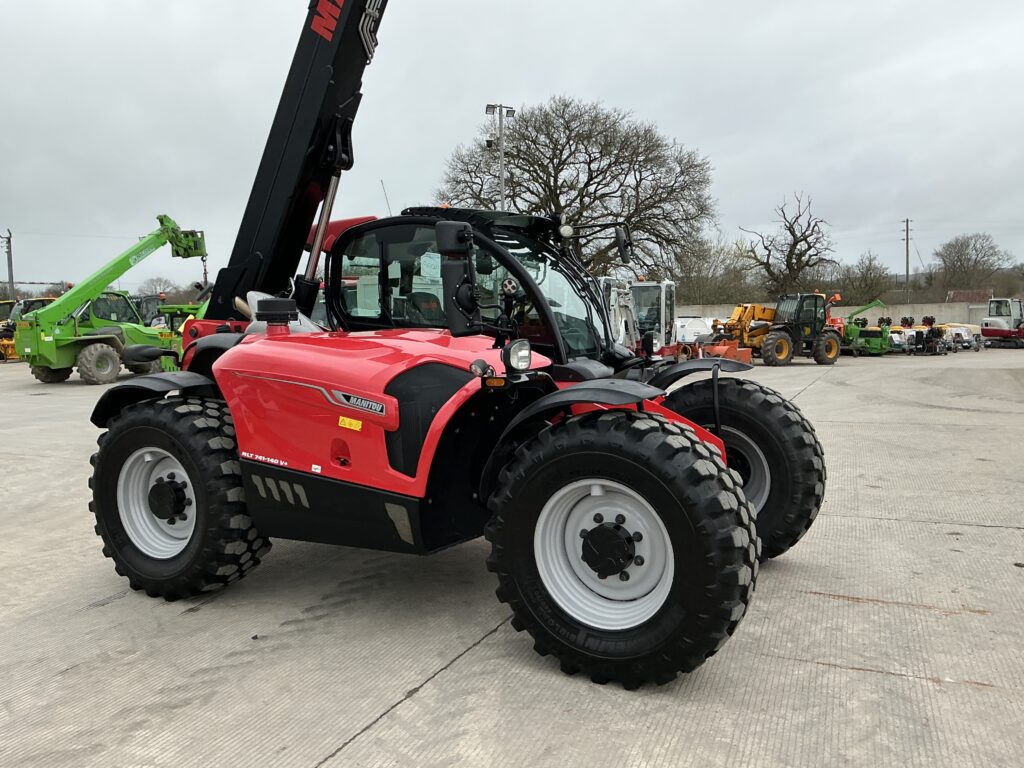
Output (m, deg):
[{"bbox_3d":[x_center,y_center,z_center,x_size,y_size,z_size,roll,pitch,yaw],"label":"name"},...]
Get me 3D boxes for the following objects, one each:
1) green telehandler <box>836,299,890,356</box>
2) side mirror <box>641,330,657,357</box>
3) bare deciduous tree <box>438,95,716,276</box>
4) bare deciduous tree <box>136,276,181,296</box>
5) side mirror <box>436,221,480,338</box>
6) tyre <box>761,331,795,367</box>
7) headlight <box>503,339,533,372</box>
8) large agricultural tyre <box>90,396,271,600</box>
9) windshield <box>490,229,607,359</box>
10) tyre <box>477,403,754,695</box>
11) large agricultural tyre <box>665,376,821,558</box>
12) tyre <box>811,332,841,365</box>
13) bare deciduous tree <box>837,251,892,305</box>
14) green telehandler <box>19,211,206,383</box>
[{"bbox_3d":[15.834,-2.588,37.300,2.500,2.550,2.000,1,4,25],"label":"green telehandler"},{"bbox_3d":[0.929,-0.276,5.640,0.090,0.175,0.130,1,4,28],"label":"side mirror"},{"bbox_3d":[3.875,-9.554,49.000,16.400,15.000,15.500,-1,4,5],"label":"bare deciduous tree"},{"bbox_3d":[-42.678,-8.799,100.000,6.000,8.600,6.000,-1,4,0],"label":"bare deciduous tree"},{"bbox_3d":[-0.269,-0.531,4.170,0.120,0.570,0.200,2,5,42],"label":"side mirror"},{"bbox_3d":[9.233,-1.227,28.800,1.220,1.200,0.440,-4,5,-32],"label":"tyre"},{"bbox_3d":[0.024,-0.138,3.950,0.110,0.165,0.160,1,4,28],"label":"headlight"},{"bbox_3d":[-2.012,0.688,5.045,1.200,1.180,0.450,1,4,27],"label":"large agricultural tyre"},{"bbox_3d":[0.317,-0.586,5.453,0.240,0.960,0.880,-36,-13,26],"label":"windshield"},{"bbox_3d":[0.477,0.731,3.738,1.230,1.210,0.450,1,5,32],"label":"tyre"},{"bbox_3d":[1.420,0.575,5.480,1.200,1.180,0.450,1,4,29],"label":"large agricultural tyre"},{"bbox_3d":[11.638,-1.327,30.700,1.210,1.210,0.450,-3,4,-28],"label":"tyre"},{"bbox_3d":[22.981,-5.607,54.000,3.700,6.200,3.700,0,4,23],"label":"bare deciduous tree"},{"bbox_3d":[-12.750,-2.763,26.700,2.300,5.400,5.700,1,5,32],"label":"green telehandler"}]

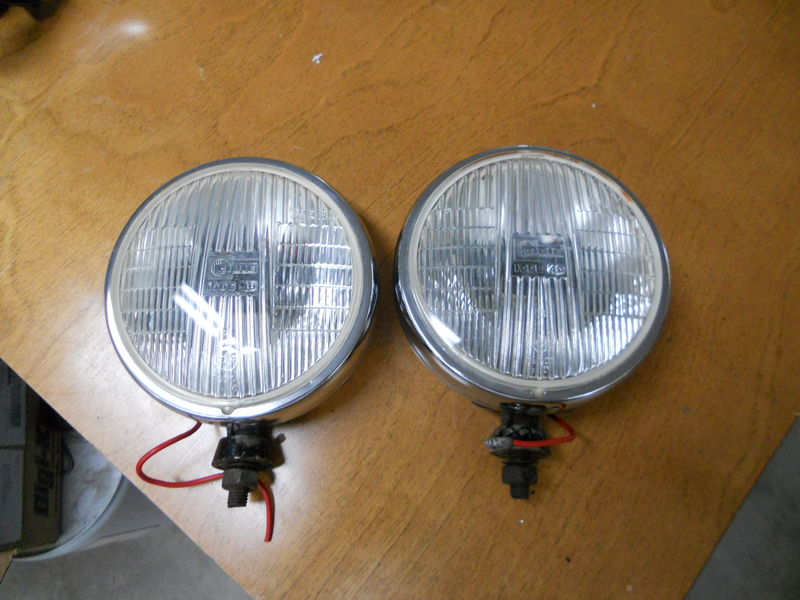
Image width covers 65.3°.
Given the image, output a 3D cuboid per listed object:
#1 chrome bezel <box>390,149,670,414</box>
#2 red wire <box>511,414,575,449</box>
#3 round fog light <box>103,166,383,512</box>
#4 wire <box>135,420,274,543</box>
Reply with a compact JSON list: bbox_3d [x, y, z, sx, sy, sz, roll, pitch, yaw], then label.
[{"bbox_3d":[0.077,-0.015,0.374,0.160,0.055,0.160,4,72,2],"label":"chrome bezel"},{"bbox_3d":[0.081,0.074,0.356,0.040,0.026,0.021,0,73,0],"label":"red wire"},{"bbox_3d":[-0.093,0.020,0.385,0.160,0.086,0.206,2,76,1],"label":"round fog light"},{"bbox_3d":[-0.122,0.111,0.385,0.087,0.021,0.071,0,73,0],"label":"wire"}]

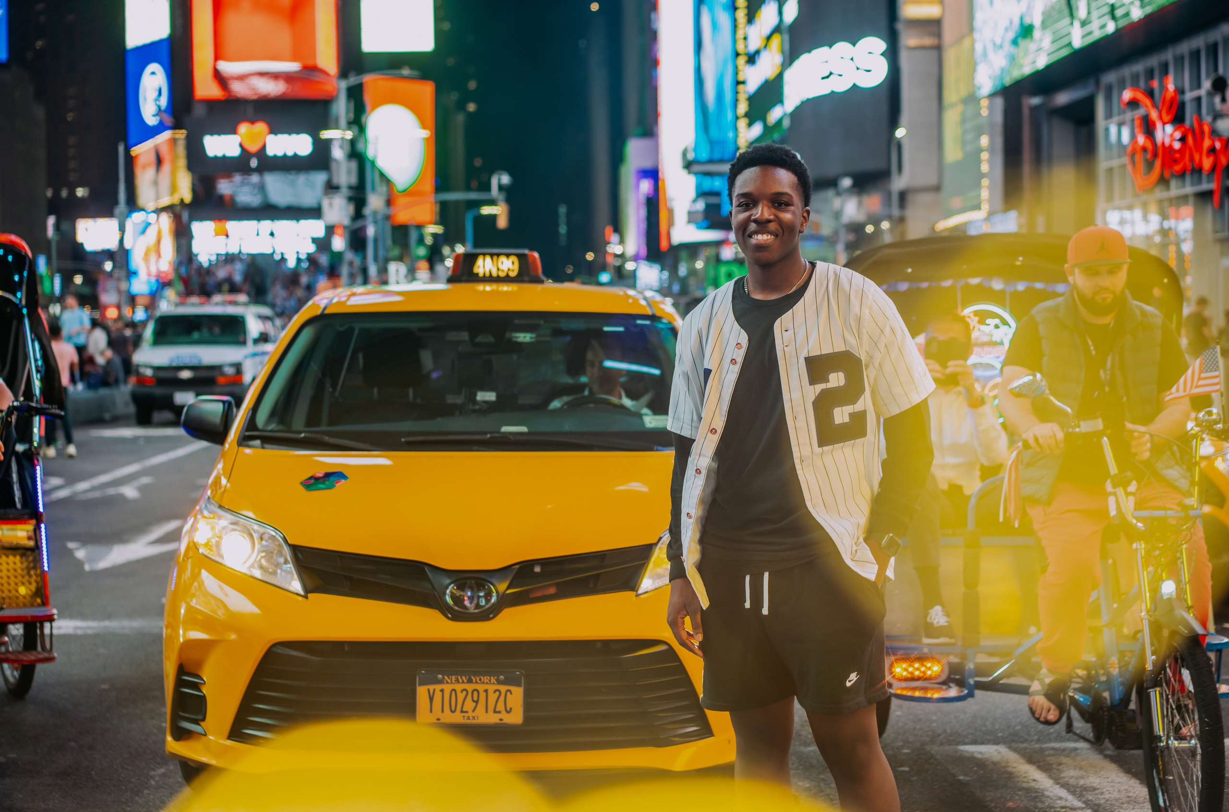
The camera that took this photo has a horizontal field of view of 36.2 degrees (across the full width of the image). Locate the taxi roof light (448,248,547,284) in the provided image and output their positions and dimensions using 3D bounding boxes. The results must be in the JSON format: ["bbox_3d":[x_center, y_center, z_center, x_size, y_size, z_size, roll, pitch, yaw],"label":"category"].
[{"bbox_3d":[-0.493,-0.583,7.840,0.400,0.150,0.170,0,2,-2],"label":"taxi roof light"}]

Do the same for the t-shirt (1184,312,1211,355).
[{"bbox_3d":[7.543,-0.938,24.300,0.260,0.620,0.430,-2,2,-37],"label":"t-shirt"}]

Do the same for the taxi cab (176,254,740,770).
[{"bbox_3d":[-0.497,0.298,7.863,2.130,1.895,5.090,0,2,-2],"label":"taxi cab"}]

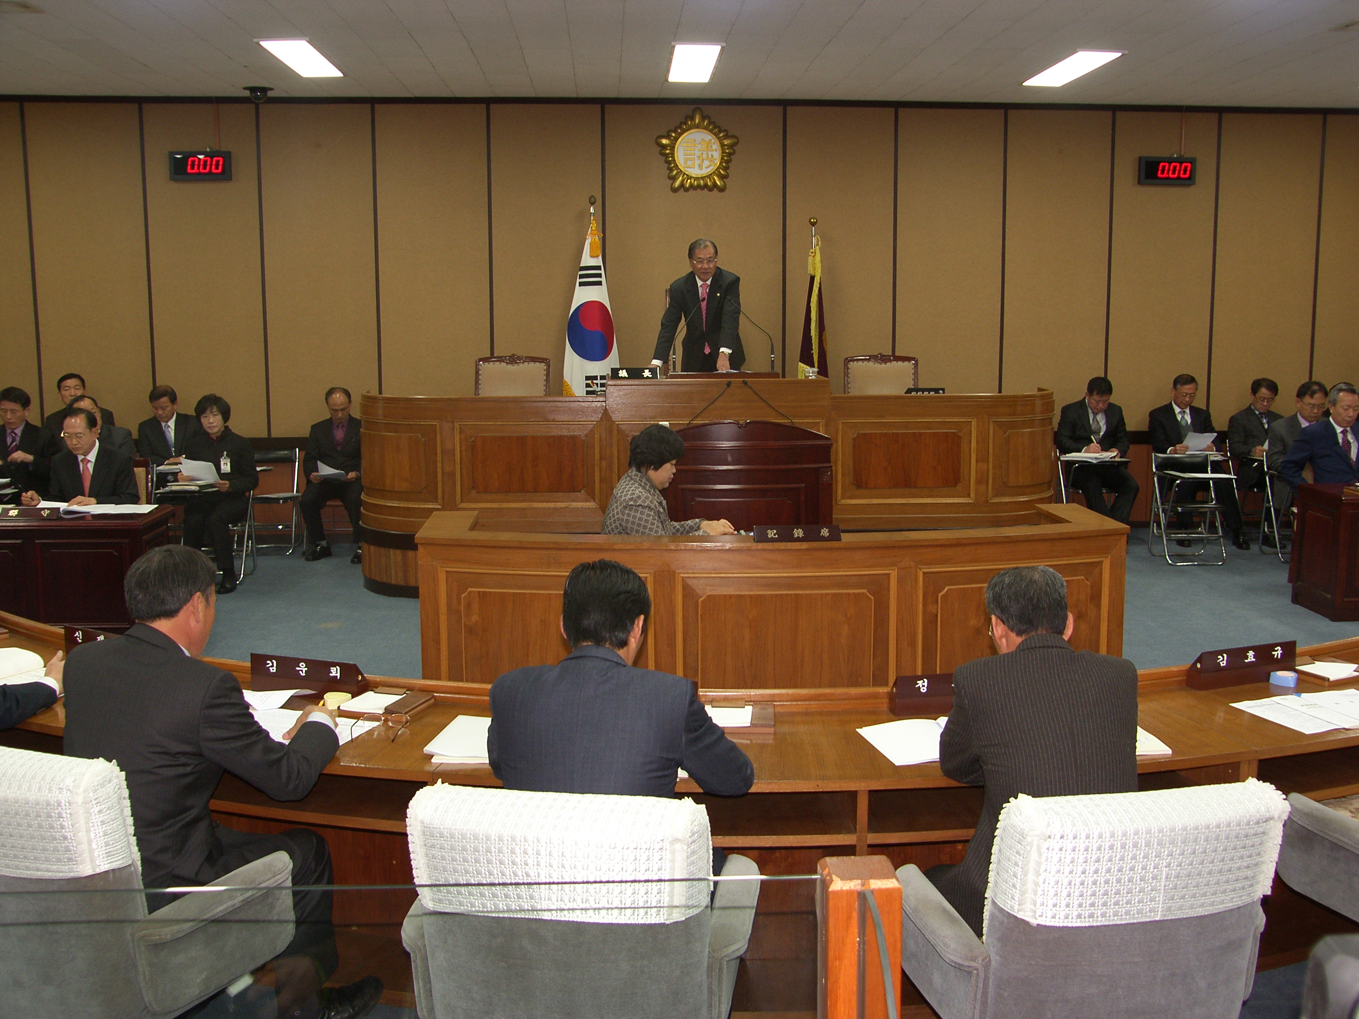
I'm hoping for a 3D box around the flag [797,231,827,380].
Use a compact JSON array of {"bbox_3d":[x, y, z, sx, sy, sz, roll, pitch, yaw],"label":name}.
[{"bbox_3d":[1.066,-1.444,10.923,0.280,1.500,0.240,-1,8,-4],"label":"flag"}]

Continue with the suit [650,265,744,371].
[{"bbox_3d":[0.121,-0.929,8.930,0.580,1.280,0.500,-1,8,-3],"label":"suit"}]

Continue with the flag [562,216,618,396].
[{"bbox_3d":[-0.662,-1.335,10.243,0.470,1.720,0.280,-1,8,-3],"label":"flag"}]

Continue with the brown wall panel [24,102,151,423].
[{"bbox_3d":[-4.621,-1.849,10.785,0.876,2.606,0.050,-1,8,-4],"label":"brown wall panel"}]

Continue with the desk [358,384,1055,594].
[{"bbox_3d":[0.239,-0.183,9.169,4.780,1.390,0.850,-1,8,-3],"label":"desk"}]

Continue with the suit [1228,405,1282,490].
[{"bbox_3d":[4.573,-0.364,10.870,0.530,0.920,0.660,-1,8,-5],"label":"suit"}]

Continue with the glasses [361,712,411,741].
[{"bbox_3d":[-0.756,0.551,3.487,0.137,0.040,0.140,0,8,4],"label":"glasses"}]

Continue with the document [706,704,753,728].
[{"bbox_3d":[0.114,0.515,3.420,0.134,0.012,0.180,1,8,5],"label":"document"}]

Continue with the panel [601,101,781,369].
[{"bbox_3d":[0.122,-1.913,11.095,1.428,2.627,0.050,-1,8,-4],"label":"panel"}]

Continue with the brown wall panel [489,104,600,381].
[{"bbox_3d":[-1.050,-1.897,11.018,0.875,2.622,0.050,-1,8,-4],"label":"brown wall panel"}]

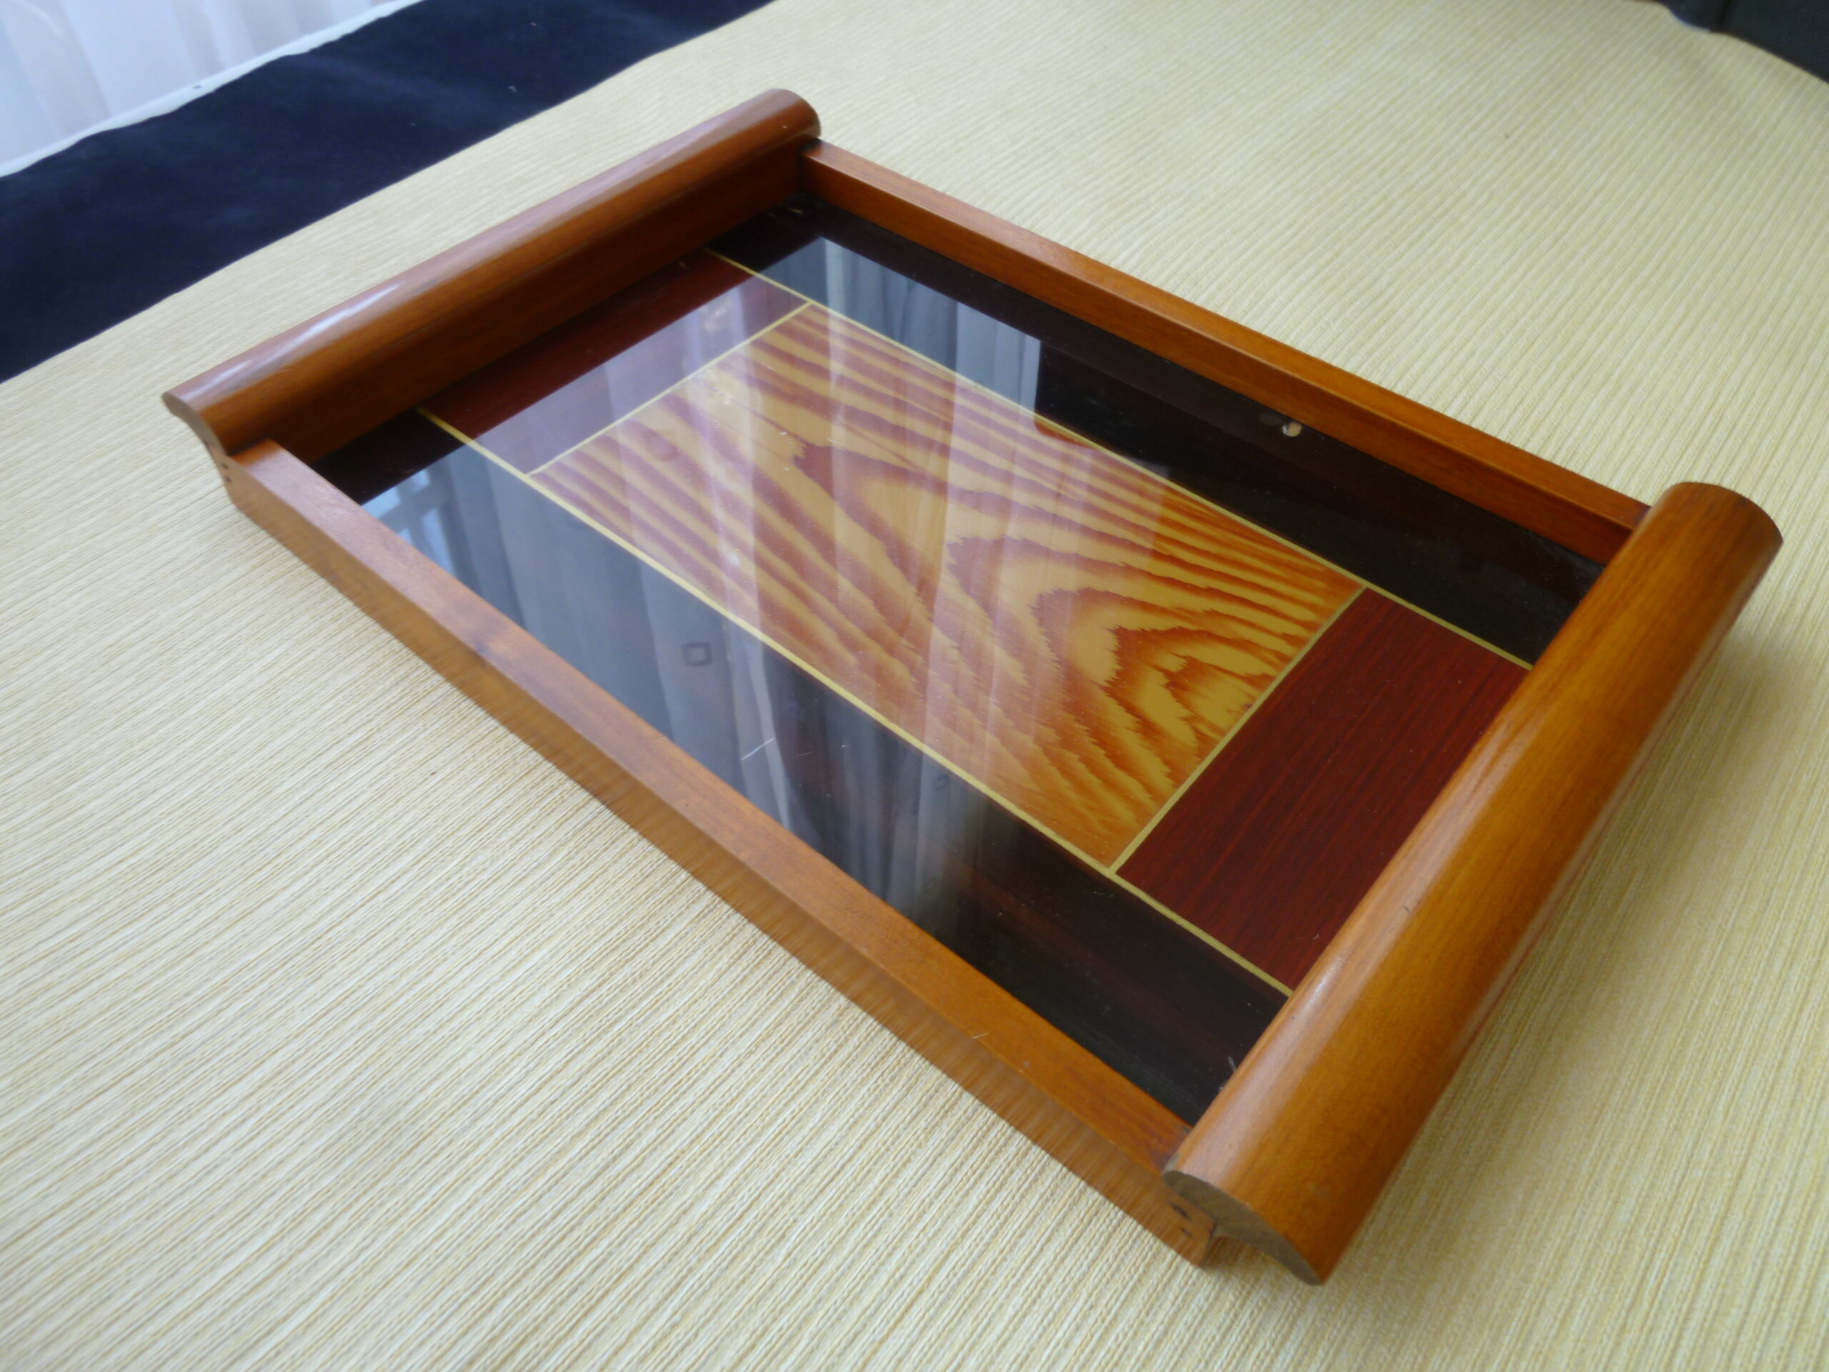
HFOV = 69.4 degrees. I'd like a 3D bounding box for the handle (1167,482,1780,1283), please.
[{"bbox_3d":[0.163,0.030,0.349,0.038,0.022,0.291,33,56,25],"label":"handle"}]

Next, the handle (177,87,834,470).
[{"bbox_3d":[-0.148,-0.172,0.517,0.036,0.022,0.291,33,56,25],"label":"handle"}]

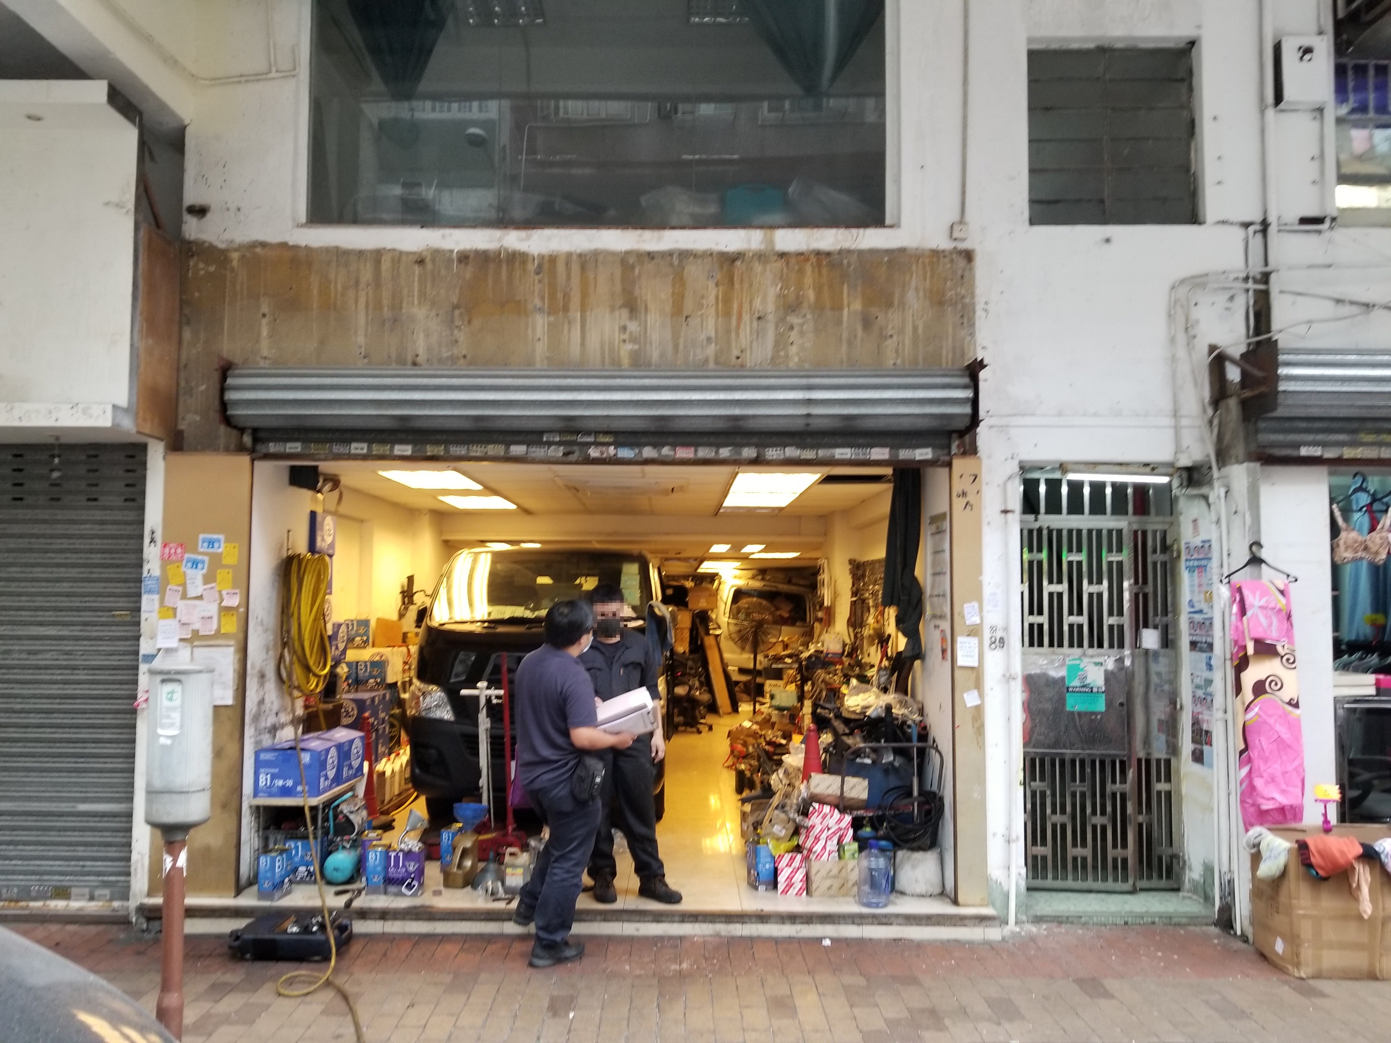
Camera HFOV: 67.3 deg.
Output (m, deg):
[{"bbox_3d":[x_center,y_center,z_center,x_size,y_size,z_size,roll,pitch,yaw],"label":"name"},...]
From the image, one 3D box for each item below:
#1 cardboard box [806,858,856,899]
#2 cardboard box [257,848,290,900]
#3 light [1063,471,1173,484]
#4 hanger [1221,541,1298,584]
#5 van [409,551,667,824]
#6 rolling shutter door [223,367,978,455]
[{"bbox_3d":[0.722,1.859,5.526,0.225,0.186,0.220,0,-3,0],"label":"cardboard box"},{"bbox_3d":[-2.147,1.802,5.359,0.098,0.240,0.165,0,-3,8],"label":"cardboard box"},{"bbox_3d":[2.214,-0.228,5.480,0.590,0.055,0.060,0,-4,2],"label":"light"},{"bbox_3d":[2.766,0.198,5.128,0.378,0.209,0.040,0,-3,8],"label":"hanger"},{"bbox_3d":[-1.024,1.199,8.683,1.700,1.980,4.690,0,-4,-1],"label":"van"},{"bbox_3d":[-0.473,-0.549,5.200,3.720,0.440,0.330,0,-4,2],"label":"rolling shutter door"}]

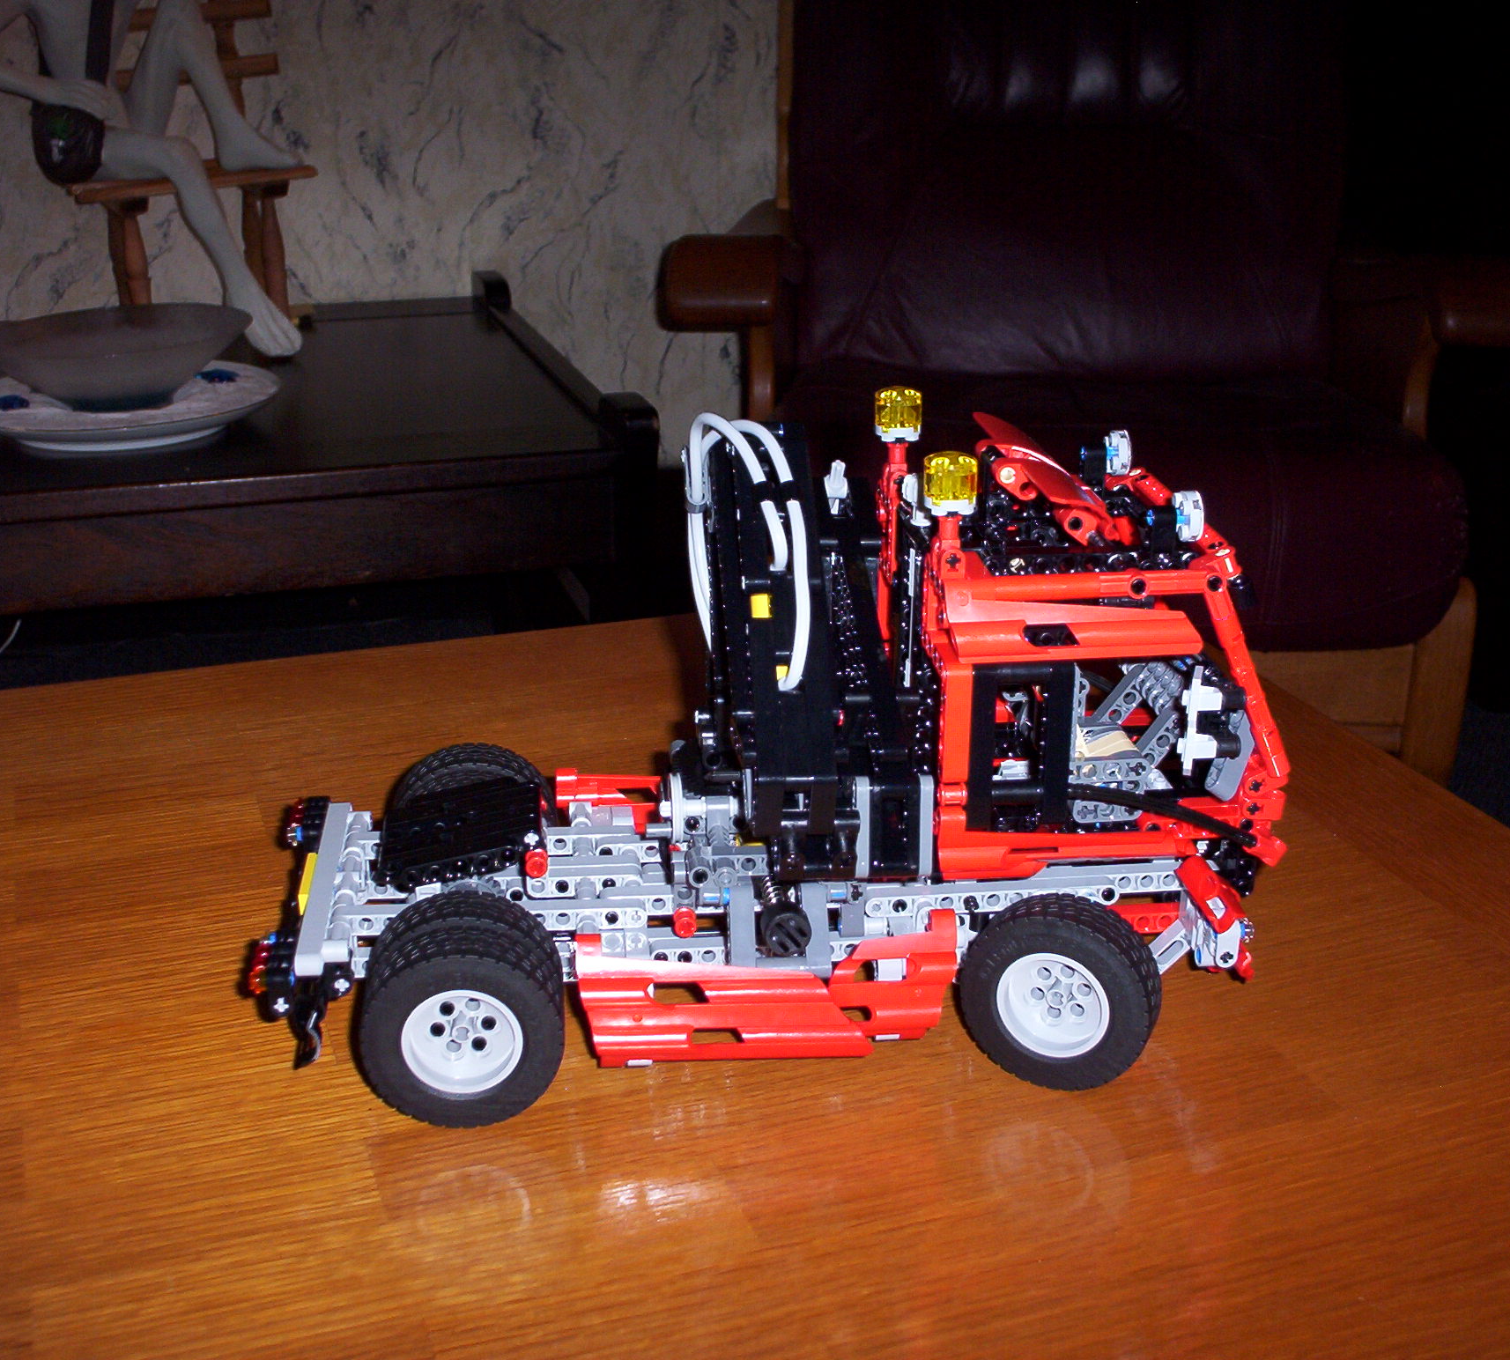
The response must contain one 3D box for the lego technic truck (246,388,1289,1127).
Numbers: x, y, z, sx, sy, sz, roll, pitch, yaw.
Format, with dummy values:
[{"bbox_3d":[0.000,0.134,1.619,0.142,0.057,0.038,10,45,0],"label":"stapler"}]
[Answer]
[{"bbox_3d":[0.003,0.012,0.645,0.341,0.208,0.164,-2,22,-7],"label":"lego technic truck"}]

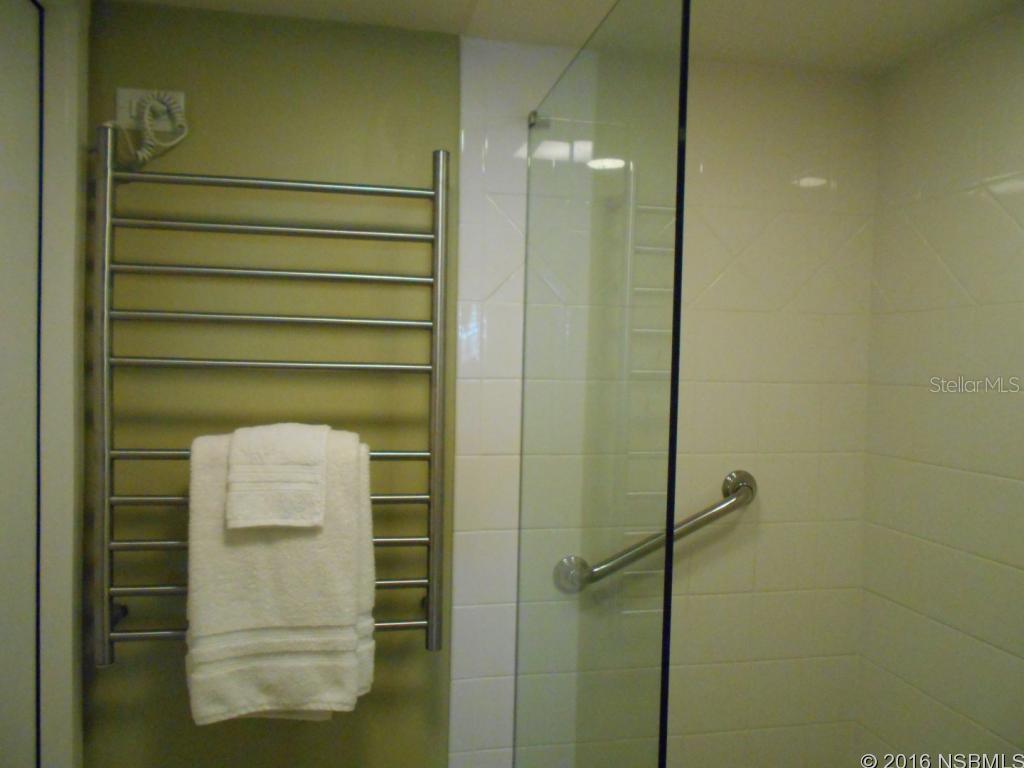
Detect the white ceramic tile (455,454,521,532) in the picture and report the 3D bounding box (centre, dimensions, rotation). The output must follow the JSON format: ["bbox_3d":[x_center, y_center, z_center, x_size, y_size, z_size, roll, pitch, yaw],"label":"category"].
[{"bbox_3d":[-0.047,0.222,1.562,0.140,0.152,0.010,1,3,-11],"label":"white ceramic tile"}]

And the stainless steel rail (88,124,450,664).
[{"bbox_3d":[-0.430,0.032,1.423,0.603,0.937,0.112,1,3,-11],"label":"stainless steel rail"}]

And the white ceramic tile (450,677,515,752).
[{"bbox_3d":[-0.057,0.679,1.587,0.140,0.152,0.010,1,3,-11],"label":"white ceramic tile"}]

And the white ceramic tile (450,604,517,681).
[{"bbox_3d":[-0.053,0.527,1.579,0.140,0.152,0.010,1,3,-11],"label":"white ceramic tile"}]

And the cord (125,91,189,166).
[{"bbox_3d":[-0.639,-0.458,1.384,0.109,0.123,0.042,1,3,-11],"label":"cord"}]

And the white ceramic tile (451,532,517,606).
[{"bbox_3d":[-0.050,0.376,1.570,0.140,0.152,0.010,1,3,-11],"label":"white ceramic tile"}]

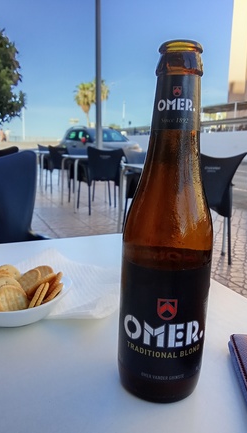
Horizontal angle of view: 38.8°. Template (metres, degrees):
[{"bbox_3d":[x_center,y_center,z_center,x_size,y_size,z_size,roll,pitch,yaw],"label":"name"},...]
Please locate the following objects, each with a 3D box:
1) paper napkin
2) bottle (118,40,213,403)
[{"bbox_3d":[-0.067,0.073,0.439,0.175,0.020,0.148,10,14,34],"label":"paper napkin"},{"bbox_3d":[0.031,0.009,0.239,0.061,0.233,0.061,3,12,3],"label":"bottle"}]

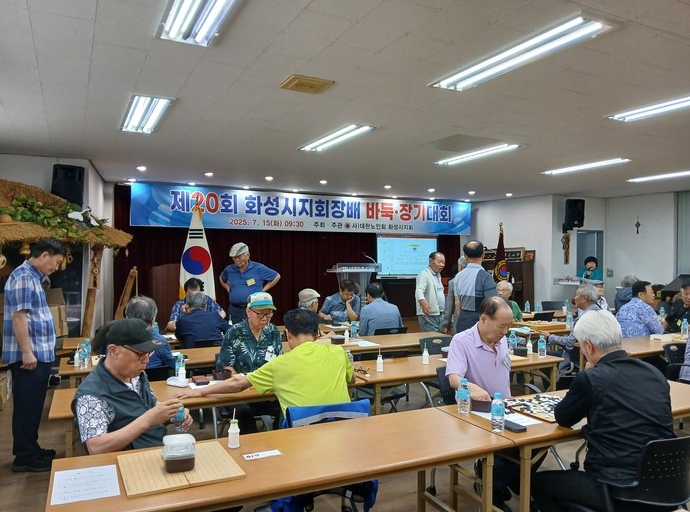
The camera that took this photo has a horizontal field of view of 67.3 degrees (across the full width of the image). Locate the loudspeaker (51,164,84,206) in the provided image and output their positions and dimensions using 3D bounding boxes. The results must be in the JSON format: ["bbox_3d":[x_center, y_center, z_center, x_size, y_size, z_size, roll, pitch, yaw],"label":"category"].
[{"bbox_3d":[-3.240,-0.775,6.100,0.335,0.540,0.290,0,11,-38],"label":"loudspeaker"}]

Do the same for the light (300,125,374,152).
[{"bbox_3d":[-0.095,-1.210,5.365,0.310,0.080,1.250,0,0,-28],"label":"light"}]

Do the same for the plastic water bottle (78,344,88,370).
[{"bbox_3d":[-1.923,0.737,3.812,0.064,0.180,0.064,0,0,0],"label":"plastic water bottle"}]

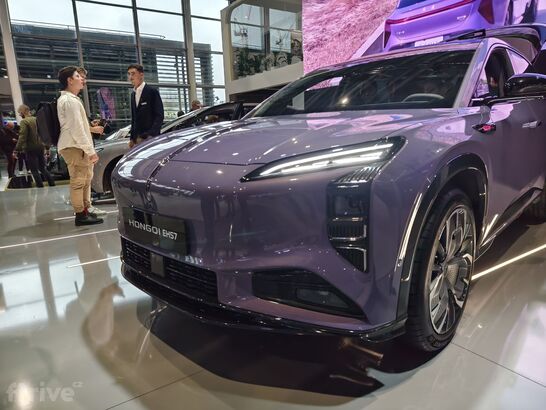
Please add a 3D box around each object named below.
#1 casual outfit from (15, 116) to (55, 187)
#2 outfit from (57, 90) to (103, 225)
[{"bbox_3d":[-5.194,-1.122,7.844,0.430,1.510,0.520,6,14,36],"label":"casual outfit"},{"bbox_3d":[-2.266,-0.550,4.312,0.440,1.550,0.500,-6,12,-21],"label":"outfit"}]

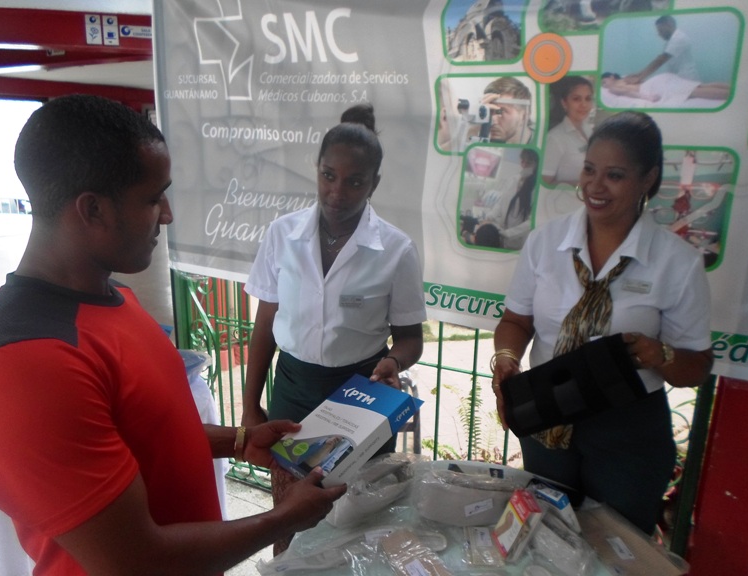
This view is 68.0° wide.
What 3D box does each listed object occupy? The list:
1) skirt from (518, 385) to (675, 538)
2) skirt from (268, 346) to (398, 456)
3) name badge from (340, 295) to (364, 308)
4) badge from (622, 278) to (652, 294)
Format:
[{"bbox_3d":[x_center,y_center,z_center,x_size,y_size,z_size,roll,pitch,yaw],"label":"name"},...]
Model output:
[{"bbox_3d":[0.603,0.496,1.508,0.390,0.500,0.300,10,16,31],"label":"skirt"},{"bbox_3d":[-0.109,0.359,1.534,0.365,0.400,0.270,4,14,14],"label":"skirt"},{"bbox_3d":[-0.055,0.034,1.385,0.063,0.028,0.006,2,8,5],"label":"name badge"},{"bbox_3d":[0.601,-0.002,1.265,0.063,0.026,0.006,8,8,26],"label":"badge"}]

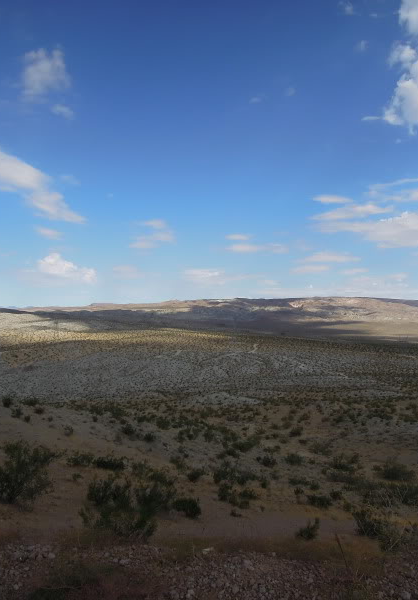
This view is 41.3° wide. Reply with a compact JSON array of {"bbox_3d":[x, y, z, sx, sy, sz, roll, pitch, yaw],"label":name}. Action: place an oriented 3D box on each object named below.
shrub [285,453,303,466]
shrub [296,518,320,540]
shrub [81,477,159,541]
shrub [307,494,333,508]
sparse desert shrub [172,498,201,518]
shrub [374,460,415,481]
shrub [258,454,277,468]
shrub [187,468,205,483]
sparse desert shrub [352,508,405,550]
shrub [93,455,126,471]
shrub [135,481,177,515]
[{"bbox_3d":[3.853,7.189,25.000,0.811,0.606,0.714,0,-1,0],"label":"shrub"},{"bbox_3d":[1.492,3.475,8.400,0.363,0.316,0.334,0,0,0],"label":"shrub"},{"bbox_3d":[-1.436,3.383,9.000,1.266,0.986,1.164,0,0,0],"label":"shrub"},{"bbox_3d":[2.472,4.468,12.300,0.577,0.298,0.507,0,-1,0],"label":"shrub"},{"bbox_3d":[-0.438,4.040,10.800,0.584,0.411,0.514,0,-1,0],"label":"sparse desert shrub"},{"bbox_3d":[5.518,5.072,16.500,1.249,0.565,1.149,0,0,0],"label":"shrub"},{"bbox_3d":[2.584,7.133,24.500,0.883,0.594,0.777,0,-1,0],"label":"shrub"},{"bbox_3d":[-0.338,4.746,15.000,0.487,0.360,0.448,0,0,0],"label":"shrub"},{"bbox_3d":[2.353,3.186,7.700,0.750,0.560,0.660,0,-1,0],"label":"sparse desert shrub"},{"bbox_3d":[-3.677,6.005,20.500,1.183,0.568,1.041,0,-1,0],"label":"shrub"},{"bbox_3d":[-0.993,3.667,10.300,0.743,0.600,0.683,0,0,0],"label":"shrub"}]

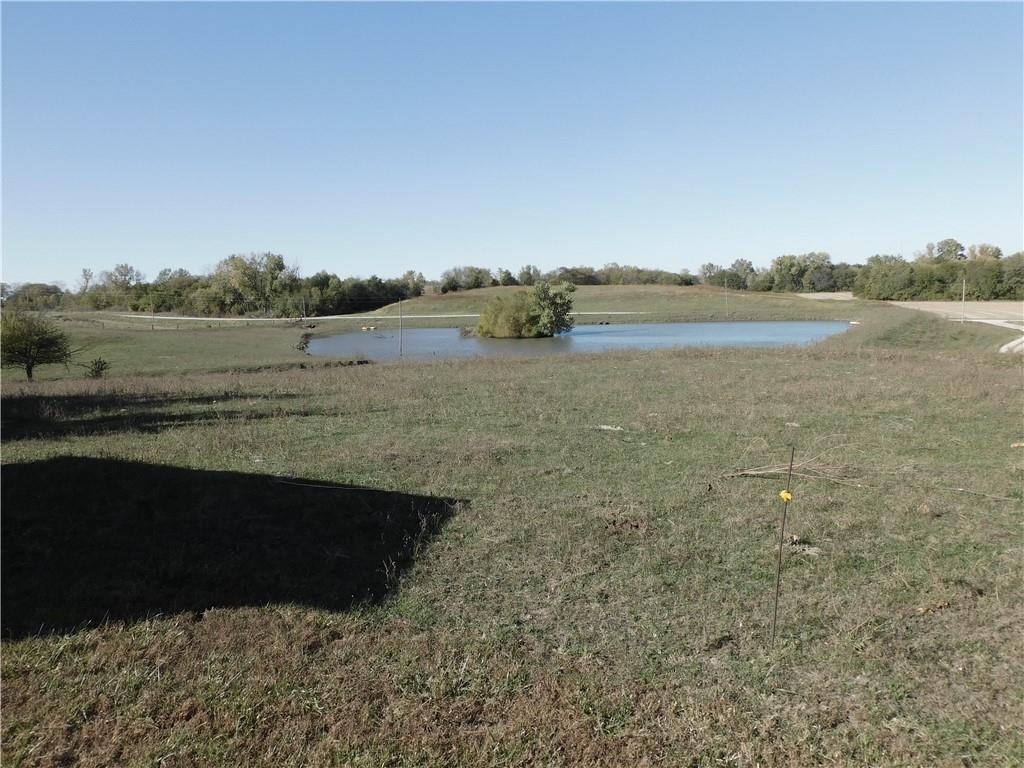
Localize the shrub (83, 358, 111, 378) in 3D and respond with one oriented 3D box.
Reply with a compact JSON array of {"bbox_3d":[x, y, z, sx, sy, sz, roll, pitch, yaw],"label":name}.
[{"bbox_3d":[-32.187,-1.201,55.000,2.169,1.549,1.952,-1,8,0],"label":"shrub"}]

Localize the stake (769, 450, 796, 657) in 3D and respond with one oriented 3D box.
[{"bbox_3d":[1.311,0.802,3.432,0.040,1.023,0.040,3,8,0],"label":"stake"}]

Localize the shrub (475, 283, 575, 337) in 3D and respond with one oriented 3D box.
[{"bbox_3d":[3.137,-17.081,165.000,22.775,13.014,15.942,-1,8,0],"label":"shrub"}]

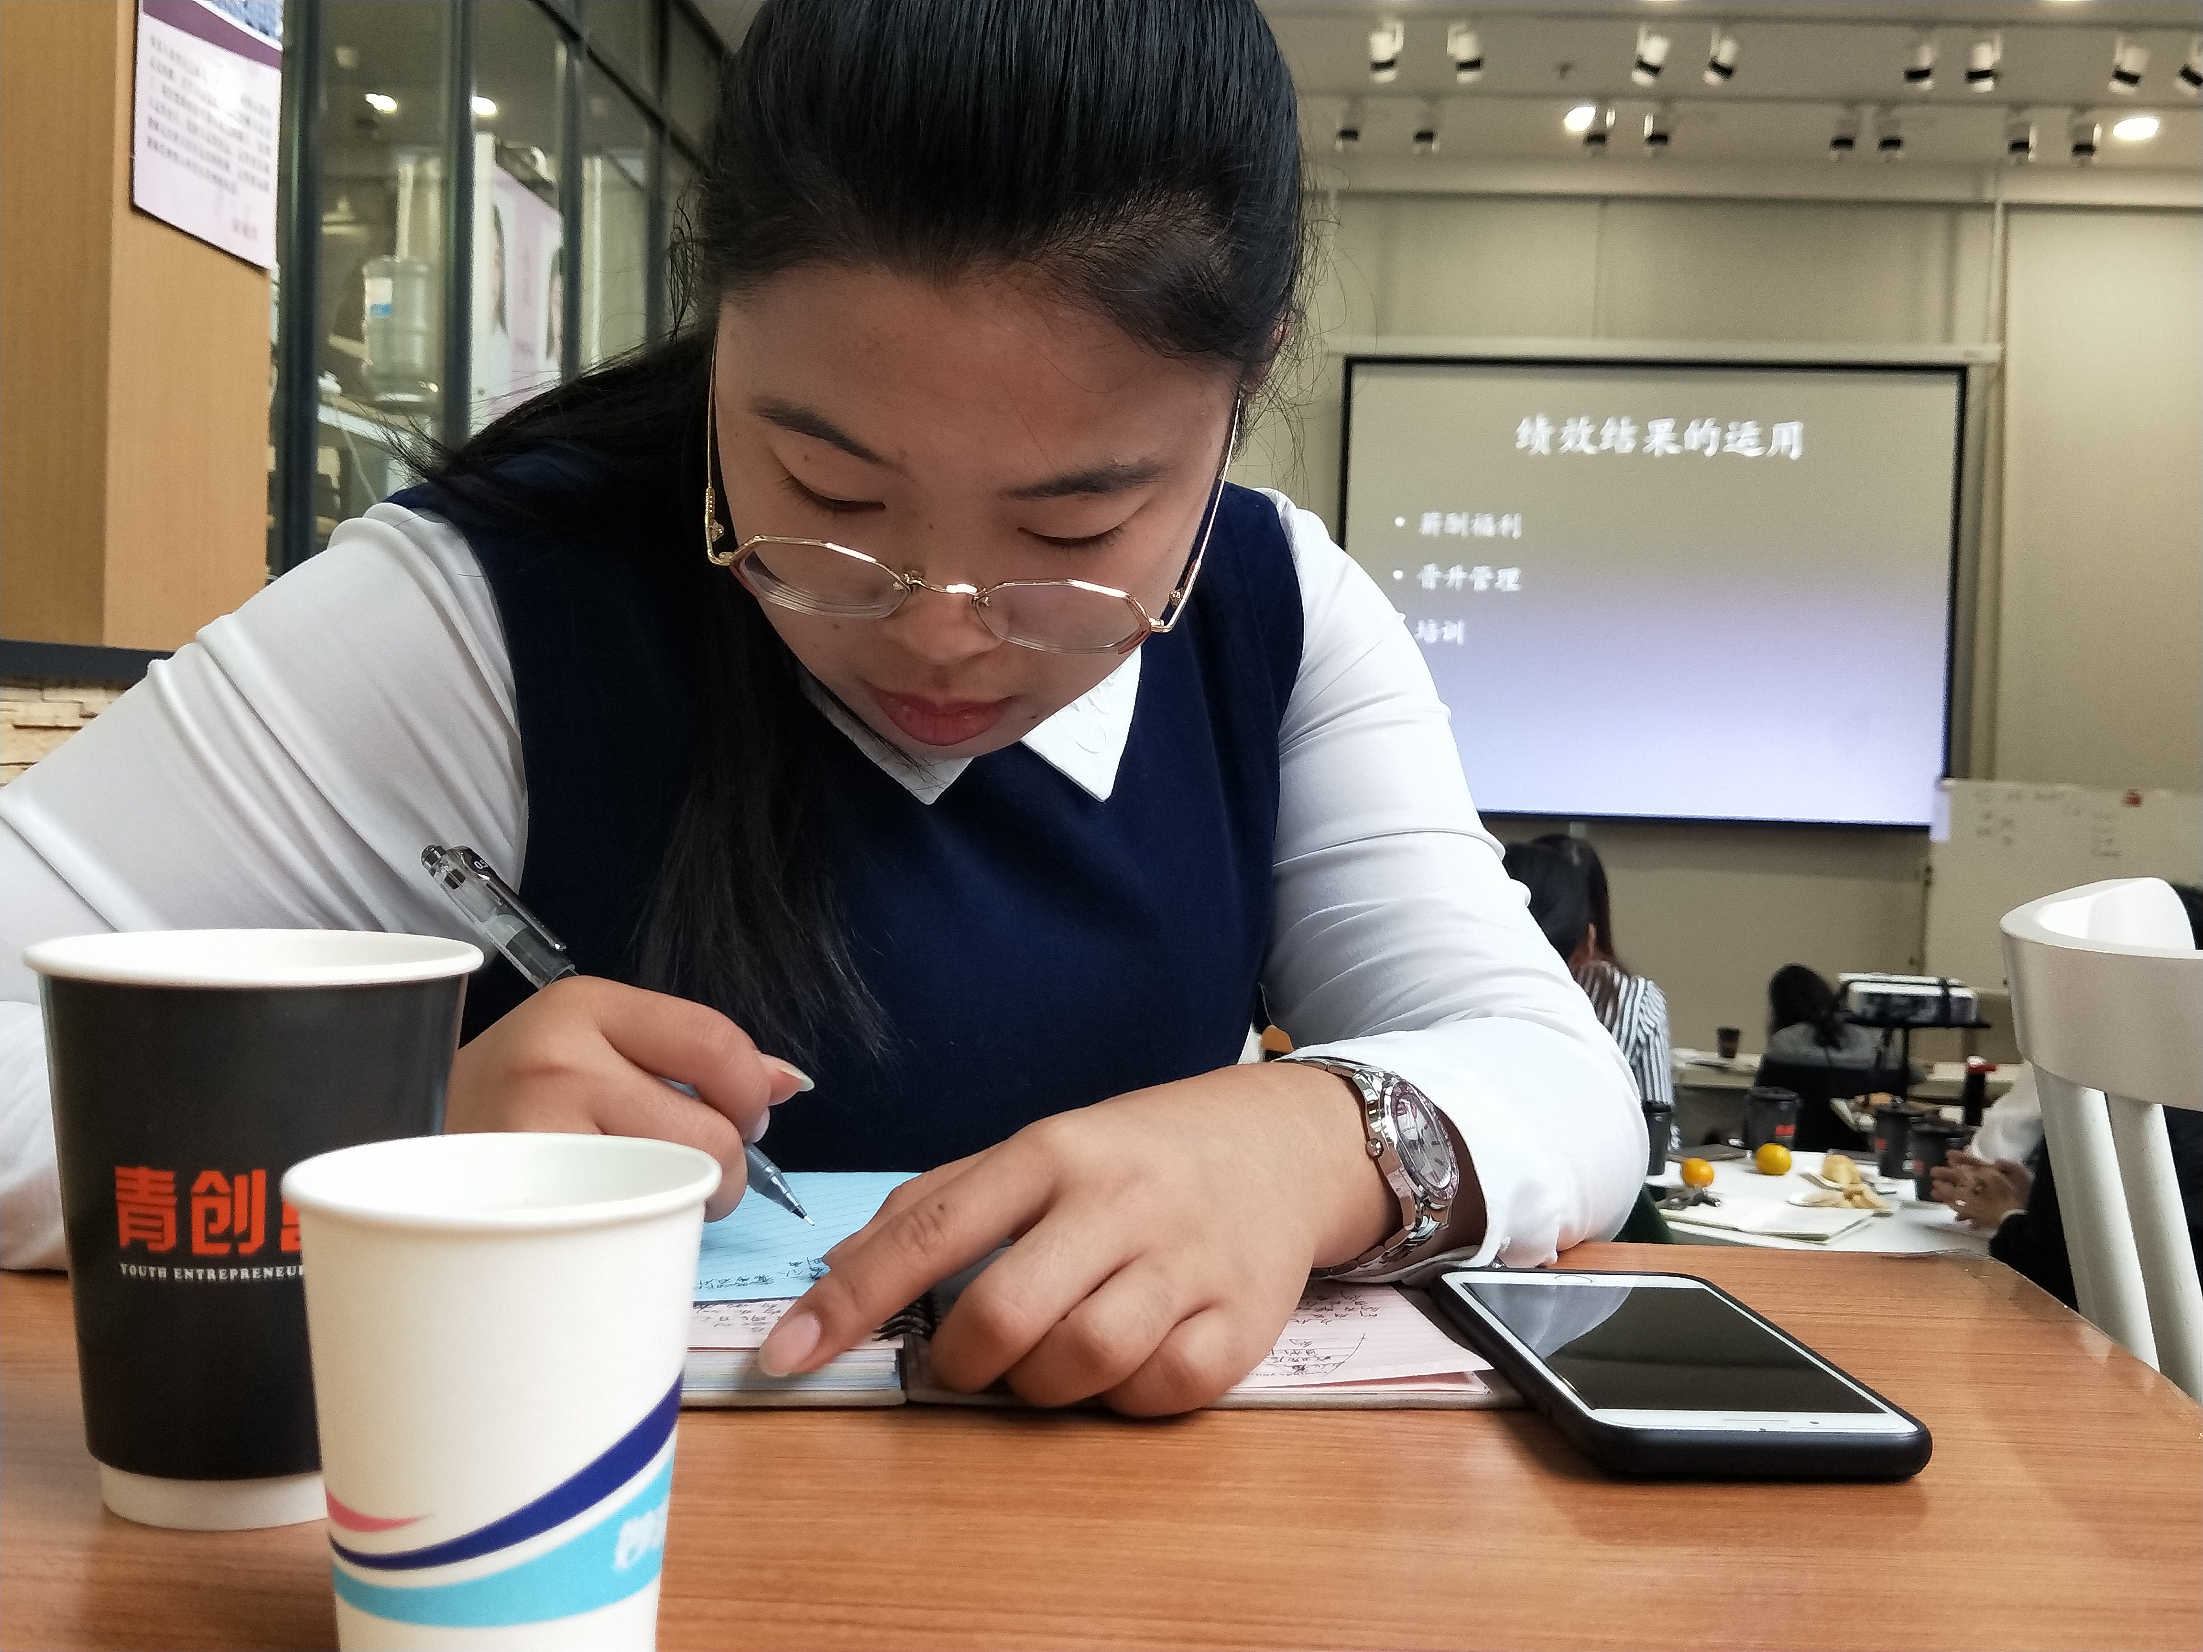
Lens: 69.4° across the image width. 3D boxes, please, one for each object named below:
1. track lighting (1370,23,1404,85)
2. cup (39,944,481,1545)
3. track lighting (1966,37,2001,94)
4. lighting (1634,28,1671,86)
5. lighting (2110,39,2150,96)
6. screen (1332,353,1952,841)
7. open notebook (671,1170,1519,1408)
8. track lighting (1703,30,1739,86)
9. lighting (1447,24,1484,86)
[{"bbox_3d":[1.190,-3.231,6.645,0.130,0.220,0.140,3,1,18],"label":"track lighting"},{"bbox_3d":[-0.188,0.086,0.355,0.090,0.116,0.090,2,1,0],"label":"cup"},{"bbox_3d":[3.612,-3.125,6.521,0.130,0.220,0.140,3,2,25],"label":"track lighting"},{"bbox_3d":[2.278,-3.183,6.590,0.130,0.220,0.140,1,2,-39],"label":"lighting"},{"bbox_3d":[4.196,-3.100,6.491,0.130,0.220,0.140,1,2,-33],"label":"lighting"},{"bbox_3d":[2.717,-1.173,7.985,3.060,2.288,0.050,2,1,3],"label":"screen"},{"bbox_3d":[-0.057,0.135,0.508,0.325,0.020,0.208,2,1,-5],"label":"open notebook"},{"bbox_3d":[2.561,-3.176,6.575,0.130,0.220,0.140,1,2,-43],"label":"track lighting"},{"bbox_3d":[1.517,-3.216,6.629,0.130,0.220,0.140,3,1,18],"label":"lighting"}]

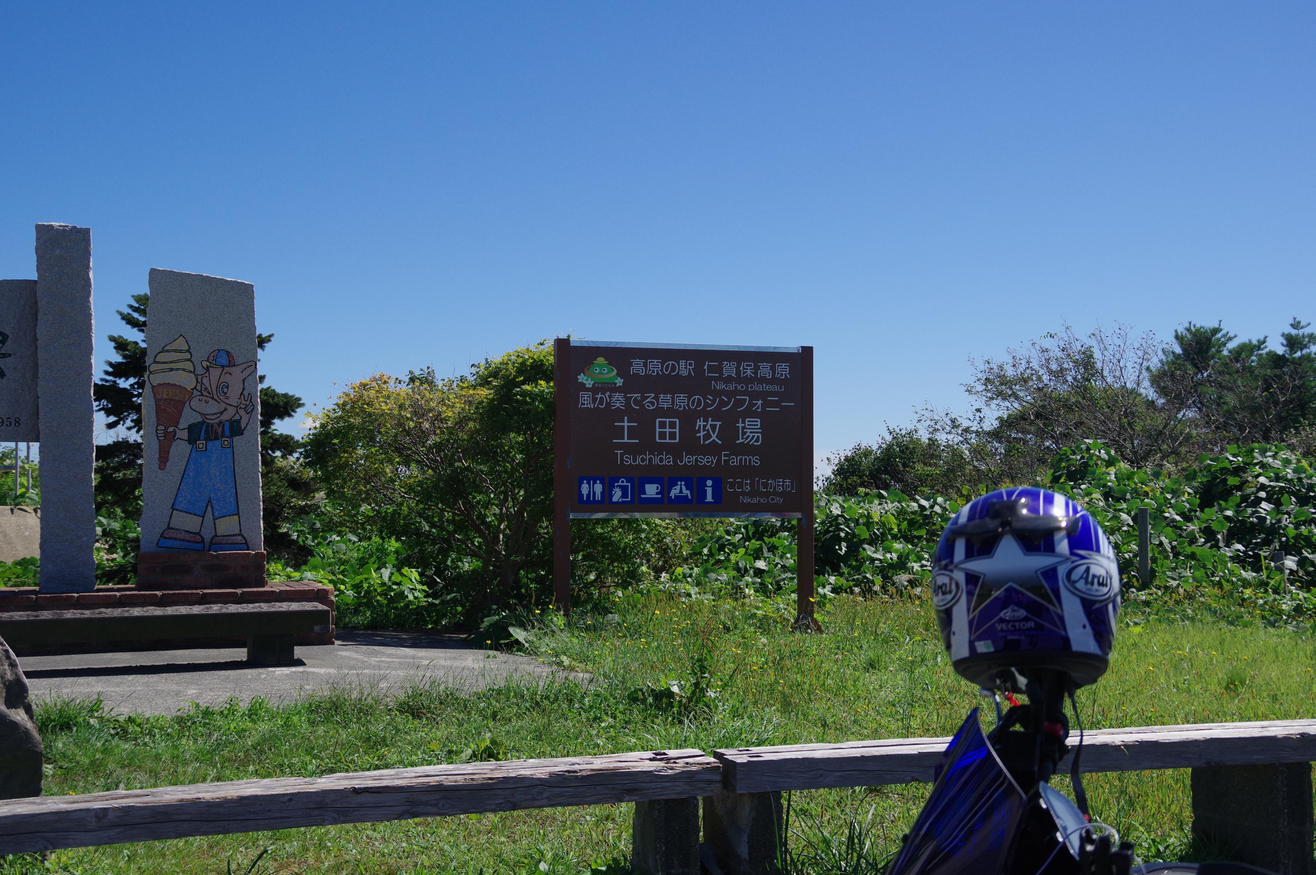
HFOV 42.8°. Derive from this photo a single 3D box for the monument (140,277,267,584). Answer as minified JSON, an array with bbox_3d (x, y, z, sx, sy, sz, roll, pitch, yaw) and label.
[{"bbox_3d":[-2.695,-0.037,9.911,0.720,1.840,0.340,1,-2,-21],"label":"monument"}]

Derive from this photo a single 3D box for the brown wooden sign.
[{"bbox_3d":[0.203,0.354,12.541,2.000,2.140,0.100,1,-2,-16],"label":"brown wooden sign"}]

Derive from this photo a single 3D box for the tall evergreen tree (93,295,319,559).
[{"bbox_3d":[-4.154,-0.037,15.000,2.150,2.800,2.150,0,-2,0],"label":"tall evergreen tree"}]

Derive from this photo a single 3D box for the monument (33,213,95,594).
[{"bbox_3d":[-3.363,-0.156,9.552,0.315,2.050,0.280,1,-2,-21],"label":"monument"}]

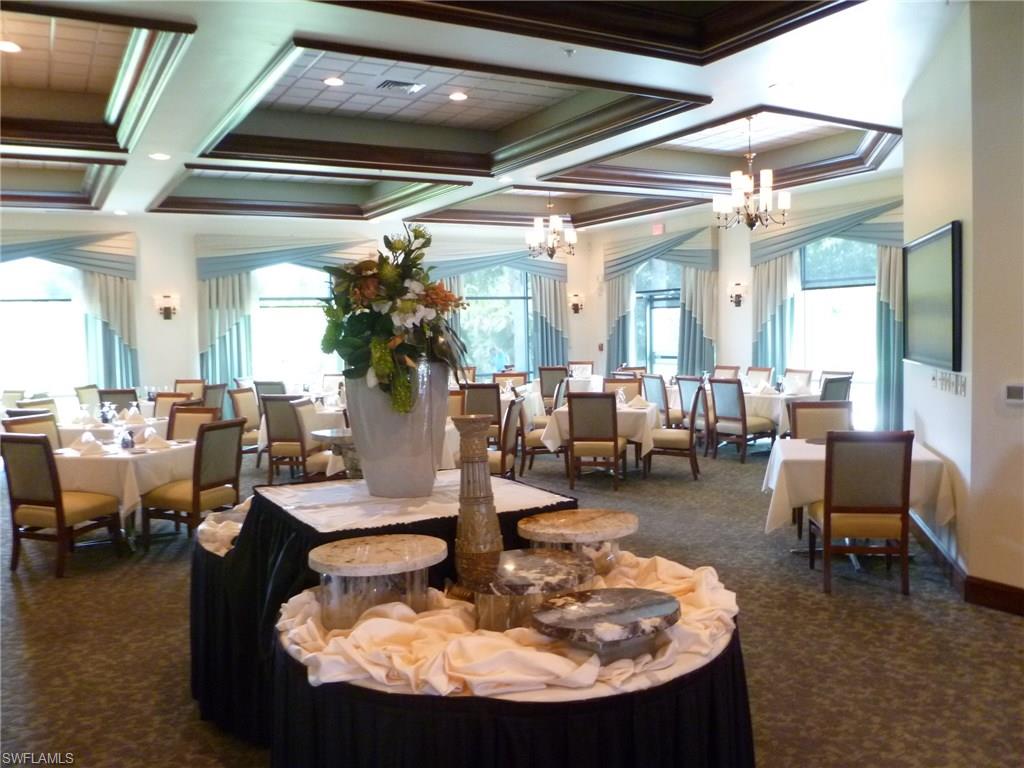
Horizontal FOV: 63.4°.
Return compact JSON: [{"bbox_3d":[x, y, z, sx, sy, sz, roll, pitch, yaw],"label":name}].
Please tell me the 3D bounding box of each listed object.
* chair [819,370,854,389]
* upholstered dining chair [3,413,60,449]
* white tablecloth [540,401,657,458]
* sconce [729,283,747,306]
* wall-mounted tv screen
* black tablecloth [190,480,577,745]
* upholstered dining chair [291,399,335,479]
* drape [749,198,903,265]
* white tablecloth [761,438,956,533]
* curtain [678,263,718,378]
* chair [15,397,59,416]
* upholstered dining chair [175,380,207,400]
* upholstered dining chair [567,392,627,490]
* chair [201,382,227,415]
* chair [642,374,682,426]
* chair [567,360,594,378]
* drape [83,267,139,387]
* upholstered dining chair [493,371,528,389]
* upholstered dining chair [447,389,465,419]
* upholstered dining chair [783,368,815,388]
[{"bbox_3d":[3.836,0.347,10.306,0.580,0.965,0.490,-4,5,-29],"label":"chair"},{"bbox_3d":[-3.855,0.770,7.072,0.580,0.965,0.490,0,4,14],"label":"upholstered dining chair"},{"bbox_3d":[1.042,0.476,8.897,1.120,0.470,1.120,0,4,15],"label":"white tablecloth"},{"bbox_3d":[3.360,-1.334,12.342,0.130,0.360,0.290,-4,5,-30],"label":"sconce"},{"bbox_3d":[2.809,-0.568,5.624,0.070,0.860,1.600,0,4,16],"label":"wall-mounted tv screen"},{"bbox_3d":[-0.585,0.924,3.456,1.200,1.000,1.300,-4,5,-29],"label":"black tablecloth"},{"bbox_3d":[-1.781,0.646,8.079,0.580,0.965,0.490,-1,4,13],"label":"upholstered dining chair"},{"bbox_3d":[3.963,-1.867,10.265,0.200,0.640,2.580,-4,5,-29],"label":"drape"},{"bbox_3d":[2.288,0.647,5.552,1.080,0.430,1.080,-1,4,13],"label":"white tablecloth"},{"bbox_3d":[2.914,-0.575,12.940,0.180,2.480,0.850,-4,5,-29],"label":"curtain"},{"bbox_3d":[-4.777,0.670,8.771,0.600,0.980,0.520,0,4,18],"label":"chair"},{"bbox_3d":[-4.763,0.437,11.836,0.490,0.965,0.600,0,4,16],"label":"upholstered dining chair"},{"bbox_3d":[0.880,0.552,8.429,0.520,0.980,0.600,0,4,16],"label":"upholstered dining chair"},{"bbox_3d":[-4.048,0.514,10.717,0.585,0.960,0.495,0,4,16],"label":"chair"},{"bbox_3d":[2.049,0.377,10.556,0.600,0.980,0.520,-4,5,-29],"label":"chair"},{"bbox_3d":[1.146,0.126,14.515,0.520,0.980,0.600,0,4,23],"label":"chair"},{"bbox_3d":[-5.751,-0.333,11.995,0.760,2.560,0.160,-4,5,-28],"label":"drape"},{"bbox_3d":[-0.068,0.349,11.458,0.490,0.965,0.600,-1,4,12],"label":"upholstered dining chair"},{"bbox_3d":[-0.794,0.571,8.618,0.490,0.965,0.600,0,4,16],"label":"upholstered dining chair"},{"bbox_3d":[3.571,0.314,10.879,0.580,0.965,0.490,-4,5,-29],"label":"upholstered dining chair"}]

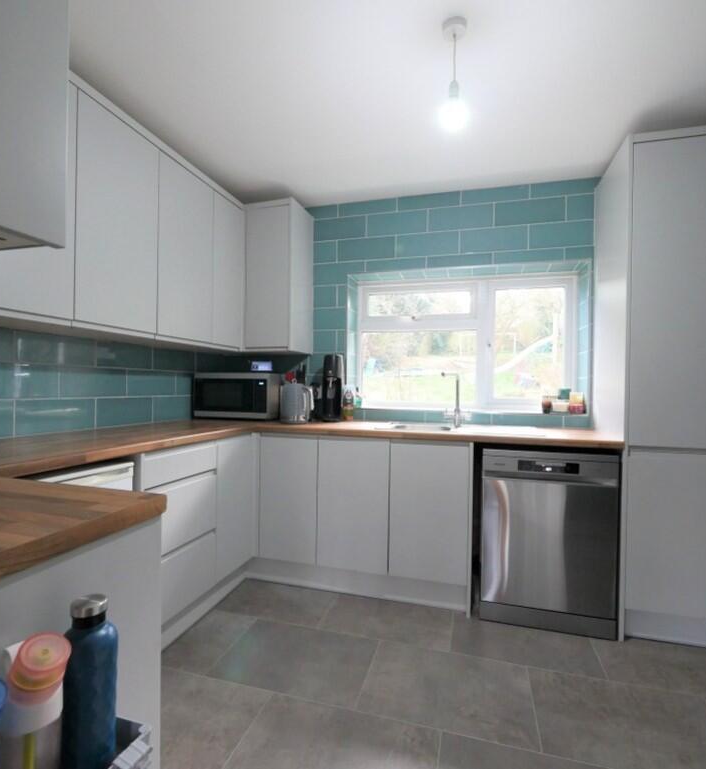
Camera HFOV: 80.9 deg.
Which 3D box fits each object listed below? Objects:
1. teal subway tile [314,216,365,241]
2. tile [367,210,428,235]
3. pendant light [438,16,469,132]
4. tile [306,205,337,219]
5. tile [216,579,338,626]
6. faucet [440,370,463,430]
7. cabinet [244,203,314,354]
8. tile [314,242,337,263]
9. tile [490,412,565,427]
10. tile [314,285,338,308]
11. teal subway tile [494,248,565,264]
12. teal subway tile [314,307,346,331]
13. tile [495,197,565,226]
[{"bbox_3d":[-0.096,-1.056,2.821,0.390,0.150,0.010,1,0,15],"label":"teal subway tile"},{"bbox_3d":[0.289,-1.051,2.717,0.400,0.150,0.010,1,0,15],"label":"tile"},{"bbox_3d":[0.343,-1.045,1.406,0.090,0.355,0.090,1,0,15],"label":"pendant light"},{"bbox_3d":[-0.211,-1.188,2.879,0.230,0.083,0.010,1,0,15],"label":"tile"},{"bbox_3d":[-0.408,1.159,2.224,0.588,0.010,0.377,1,1,15],"label":"tile"},{"bbox_3d":[0.583,0.090,2.436,0.175,0.318,0.050,0,1,-45],"label":"faucet"},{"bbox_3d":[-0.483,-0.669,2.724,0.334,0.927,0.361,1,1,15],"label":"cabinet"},{"bbox_3d":[-0.191,-0.914,2.874,0.190,0.151,0.010,1,0,15],"label":"tile"},{"bbox_3d":[1.050,0.219,2.506,0.399,0.069,0.010,1,1,15],"label":"tile"},{"bbox_3d":[-0.199,-0.598,2.846,0.187,0.150,0.010,1,0,15],"label":"tile"},{"bbox_3d":[1.061,-0.770,2.497,0.399,0.075,0.010,1,1,15],"label":"teal subway tile"},{"bbox_3d":[-0.164,-0.449,2.831,0.258,0.148,0.010,1,1,15],"label":"teal subway tile"},{"bbox_3d":[1.067,-1.040,2.508,0.400,0.150,0.010,1,0,15],"label":"tile"}]

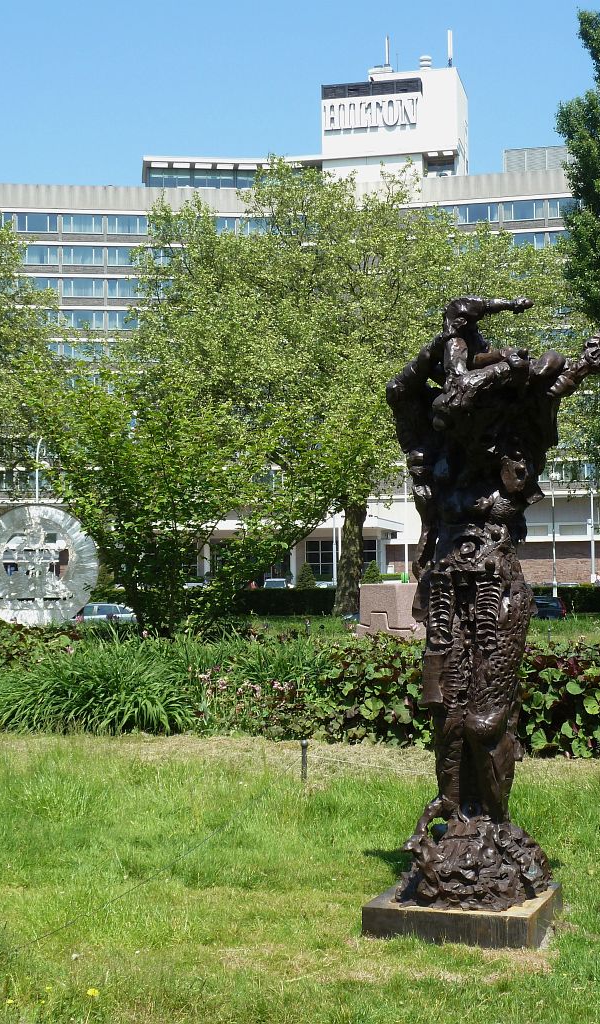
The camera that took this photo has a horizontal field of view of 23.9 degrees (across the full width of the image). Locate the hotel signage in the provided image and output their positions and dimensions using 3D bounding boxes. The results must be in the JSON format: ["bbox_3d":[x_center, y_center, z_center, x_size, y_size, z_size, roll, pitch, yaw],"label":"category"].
[{"bbox_3d":[6.524,-36.450,130.463,8.600,2.300,0.400,-1,-3,11],"label":"hotel signage"}]

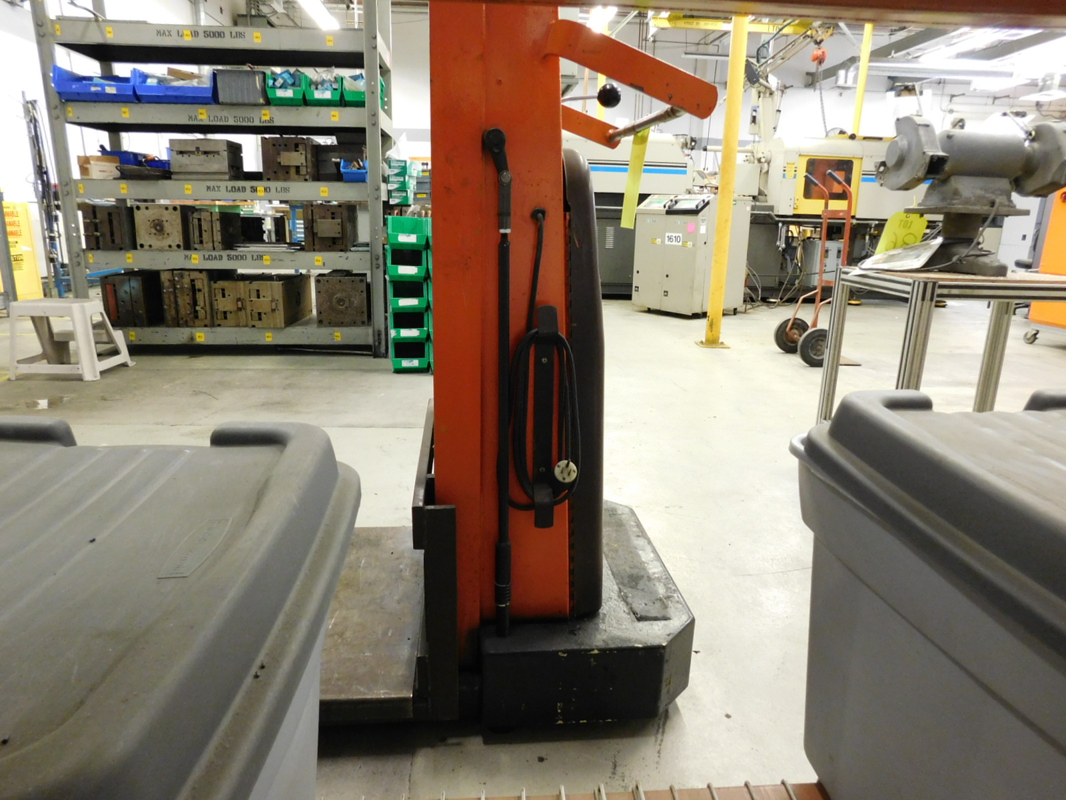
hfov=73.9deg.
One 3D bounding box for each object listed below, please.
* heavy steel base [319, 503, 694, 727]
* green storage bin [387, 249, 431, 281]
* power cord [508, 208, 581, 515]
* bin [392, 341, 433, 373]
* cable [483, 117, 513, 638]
[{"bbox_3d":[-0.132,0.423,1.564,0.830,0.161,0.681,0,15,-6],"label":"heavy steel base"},{"bbox_3d":[-0.717,-0.787,4.072,0.213,0.178,0.370,-1,15,-8],"label":"green storage bin"},{"bbox_3d":[0.022,-0.049,1.169,0.118,0.513,0.055,0,15,-6],"label":"power cord"},{"bbox_3d":[-0.722,-0.284,4.210,0.213,0.178,0.370,-1,15,-8],"label":"bin"},{"bbox_3d":[-0.057,0.012,1.173,0.050,0.868,0.050,0,15,-6],"label":"cable"}]

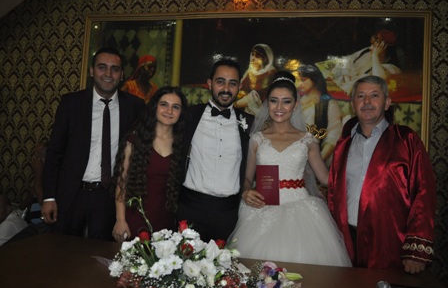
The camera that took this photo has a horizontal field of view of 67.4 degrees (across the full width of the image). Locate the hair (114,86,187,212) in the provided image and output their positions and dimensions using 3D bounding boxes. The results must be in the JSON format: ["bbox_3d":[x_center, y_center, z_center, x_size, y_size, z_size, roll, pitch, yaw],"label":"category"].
[{"bbox_3d":[-0.381,0.019,1.790,0.360,0.640,0.280,4,-3,-7],"label":"hair"}]

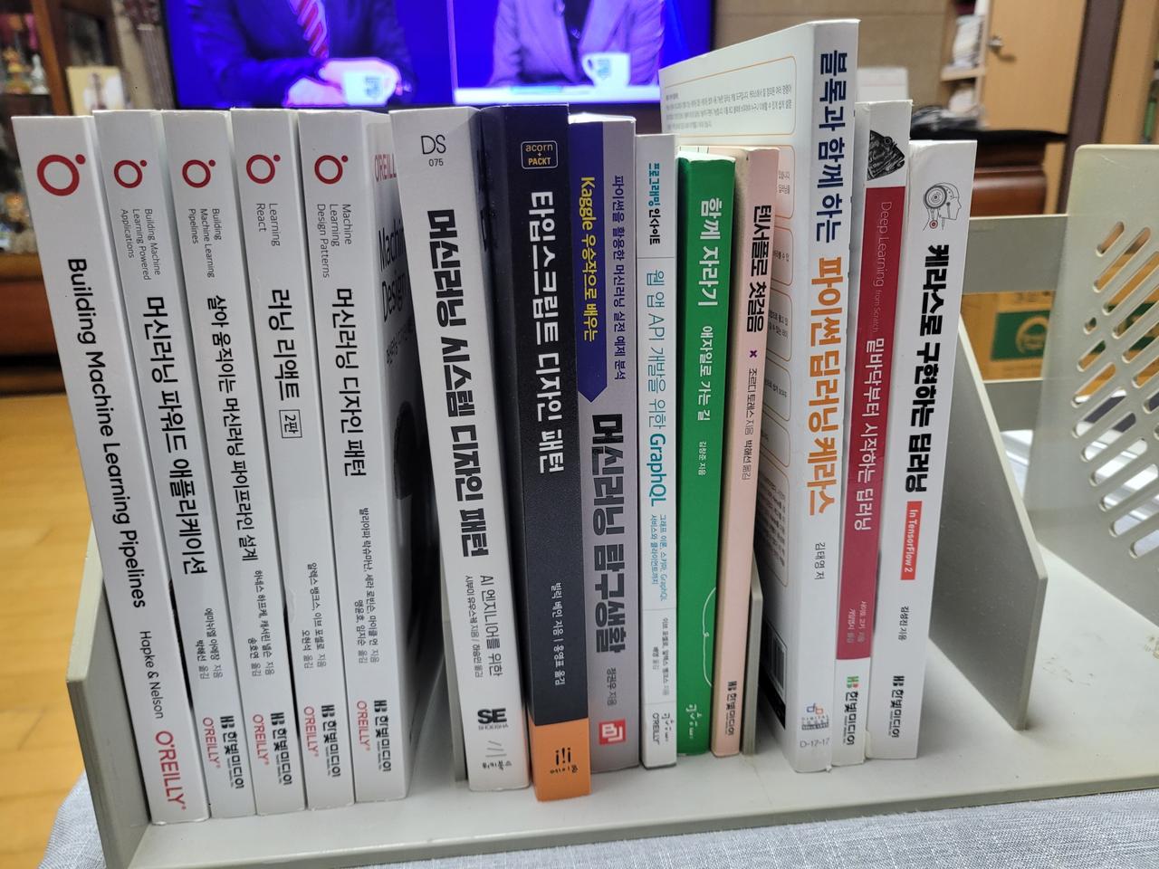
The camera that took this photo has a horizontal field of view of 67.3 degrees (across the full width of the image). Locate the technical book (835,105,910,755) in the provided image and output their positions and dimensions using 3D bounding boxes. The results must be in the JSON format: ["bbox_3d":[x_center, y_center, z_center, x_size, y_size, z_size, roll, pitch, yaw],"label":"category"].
[{"bbox_3d":[0.083,-0.015,0.375,0.013,0.233,0.183,-5,19,-6],"label":"technical book"}]

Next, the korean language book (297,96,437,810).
[{"bbox_3d":[-0.083,-0.008,0.364,0.018,0.235,0.183,-2,19,-8],"label":"korean language book"}]

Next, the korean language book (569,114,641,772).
[{"bbox_3d":[-0.002,-0.010,0.373,0.019,0.230,0.176,-4,19,-7],"label":"korean language book"}]

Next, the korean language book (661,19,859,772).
[{"bbox_3d":[0.066,-0.025,0.370,0.015,0.254,0.188,-6,20,-6],"label":"korean language book"}]

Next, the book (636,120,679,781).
[{"bbox_3d":[0.017,-0.009,0.372,0.012,0.226,0.170,-4,19,-5],"label":"book"}]

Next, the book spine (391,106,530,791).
[{"bbox_3d":[-0.042,-0.011,0.370,0.022,0.235,0.188,-4,19,-3],"label":"book spine"}]

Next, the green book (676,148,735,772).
[{"bbox_3d":[0.036,-0.004,0.370,0.014,0.218,0.150,-2,19,-4],"label":"green book"}]

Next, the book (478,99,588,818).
[{"bbox_3d":[-0.021,-0.009,0.365,0.018,0.235,0.188,-4,19,-7],"label":"book"}]

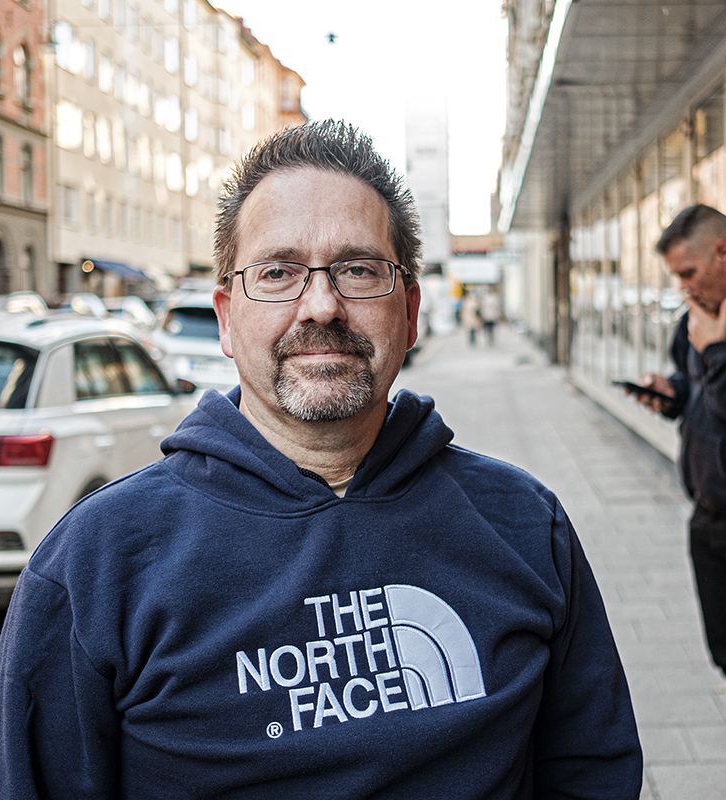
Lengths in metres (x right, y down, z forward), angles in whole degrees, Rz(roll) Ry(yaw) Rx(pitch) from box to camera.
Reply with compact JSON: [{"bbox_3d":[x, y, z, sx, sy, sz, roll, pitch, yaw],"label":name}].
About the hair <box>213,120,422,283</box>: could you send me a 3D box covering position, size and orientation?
[{"bbox_3d":[-0.040,-0.162,1.030,0.182,0.168,0.200,-1,4,-5],"label":"hair"}]

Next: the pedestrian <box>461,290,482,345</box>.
[{"bbox_3d":[3.255,-2.475,35.000,0.520,1.690,0.420,0,4,5],"label":"pedestrian"}]

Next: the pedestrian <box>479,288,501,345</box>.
[{"bbox_3d":[3.825,-2.490,35.000,0.520,1.710,0.420,0,4,5],"label":"pedestrian"}]

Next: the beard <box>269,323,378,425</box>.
[{"bbox_3d":[-0.032,-0.022,0.950,0.084,0.083,0.055,-1,4,-5],"label":"beard"}]

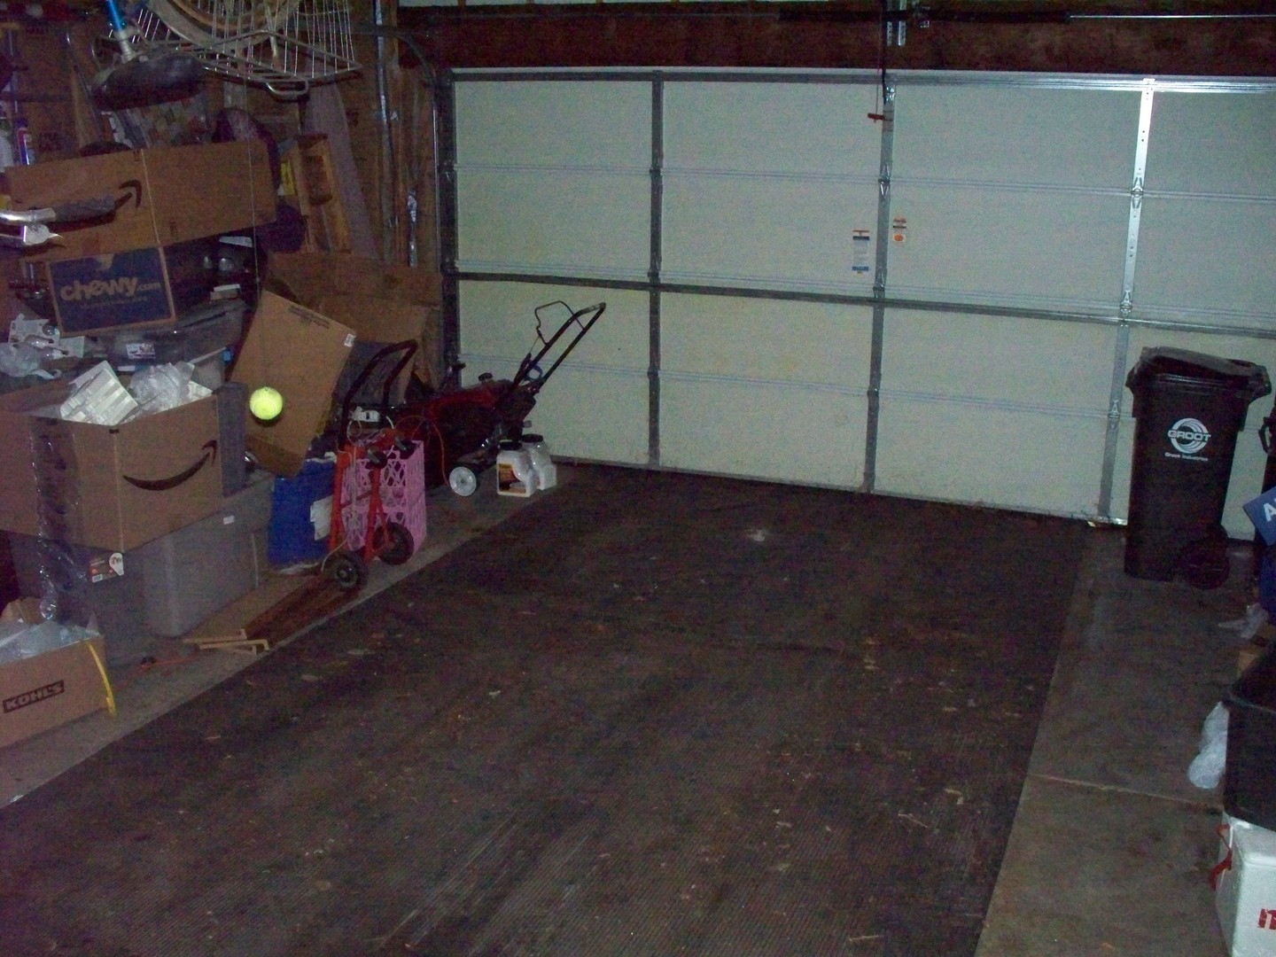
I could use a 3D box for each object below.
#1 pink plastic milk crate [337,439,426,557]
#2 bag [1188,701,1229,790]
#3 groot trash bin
[{"bbox_3d":[-1.135,0.091,5.949,0.310,0.455,0.305,2,17,4],"label":"pink plastic milk crate"},{"bbox_3d":[1.775,0.805,4.075,0.200,0.170,0.310,7,18,22],"label":"bag"},{"bbox_3d":[2.365,-0.077,5.710,0.585,0.980,0.490,8,19,24],"label":"groot trash bin"}]

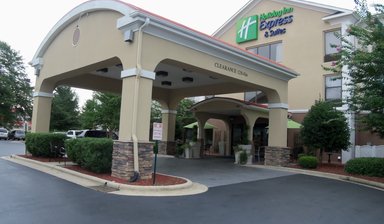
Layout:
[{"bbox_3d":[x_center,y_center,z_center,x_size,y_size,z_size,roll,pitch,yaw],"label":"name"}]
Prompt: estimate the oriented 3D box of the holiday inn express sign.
[{"bbox_3d":[5.432,-6.466,23.487,0.220,1.905,4.899,8,-8,-44],"label":"holiday inn express sign"}]

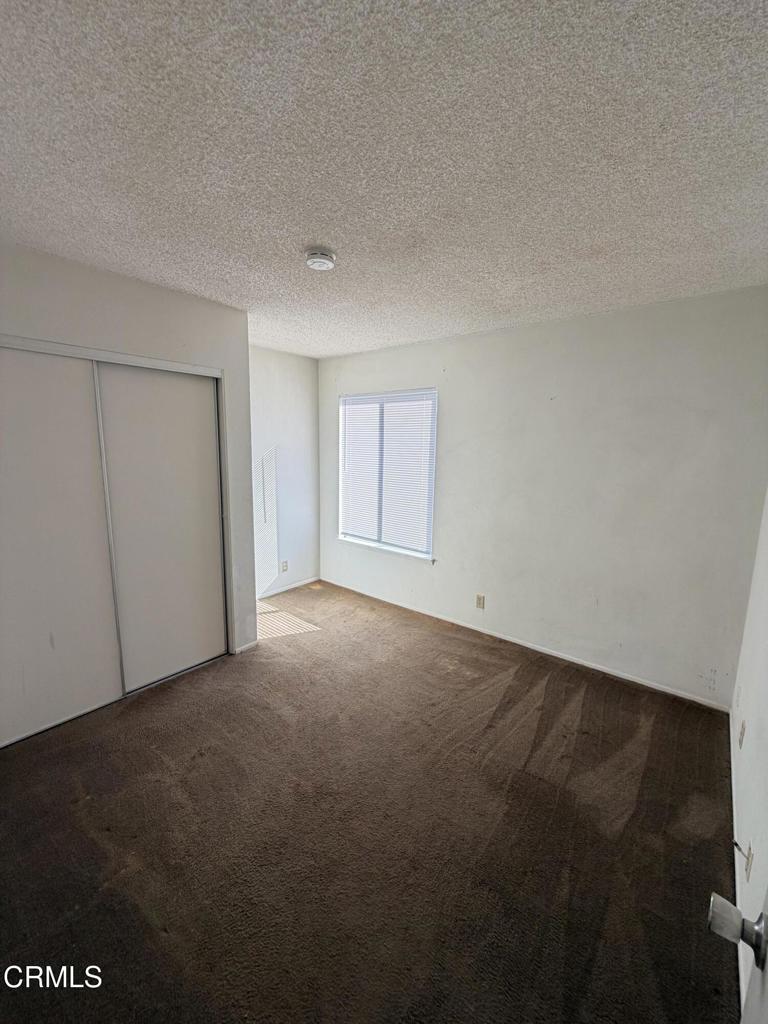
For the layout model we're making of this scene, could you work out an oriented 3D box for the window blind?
[{"bbox_3d":[0.002,-0.393,4.051,1.160,1.460,0.050,9,12,38],"label":"window blind"}]

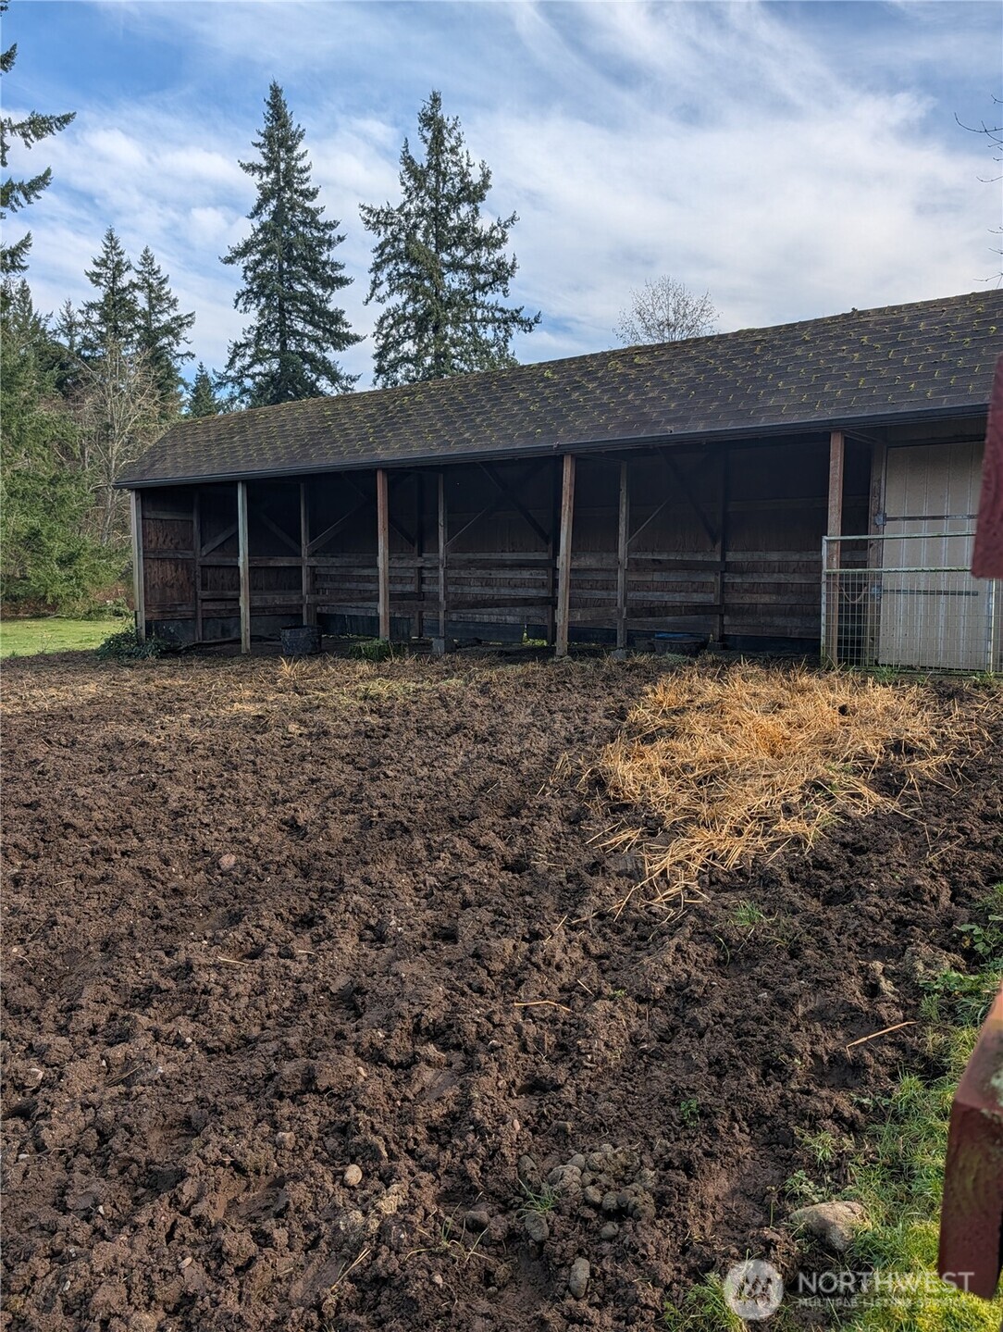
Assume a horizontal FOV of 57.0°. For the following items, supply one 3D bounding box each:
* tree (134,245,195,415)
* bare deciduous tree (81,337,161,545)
[{"bbox_3d":[-19.240,-12.961,50.965,5.000,19.670,5.000,-2,6,-20],"label":"tree"},{"bbox_3d":[-14.184,-6.884,34.487,3.700,10.250,3.700,-2,6,-22],"label":"bare deciduous tree"}]

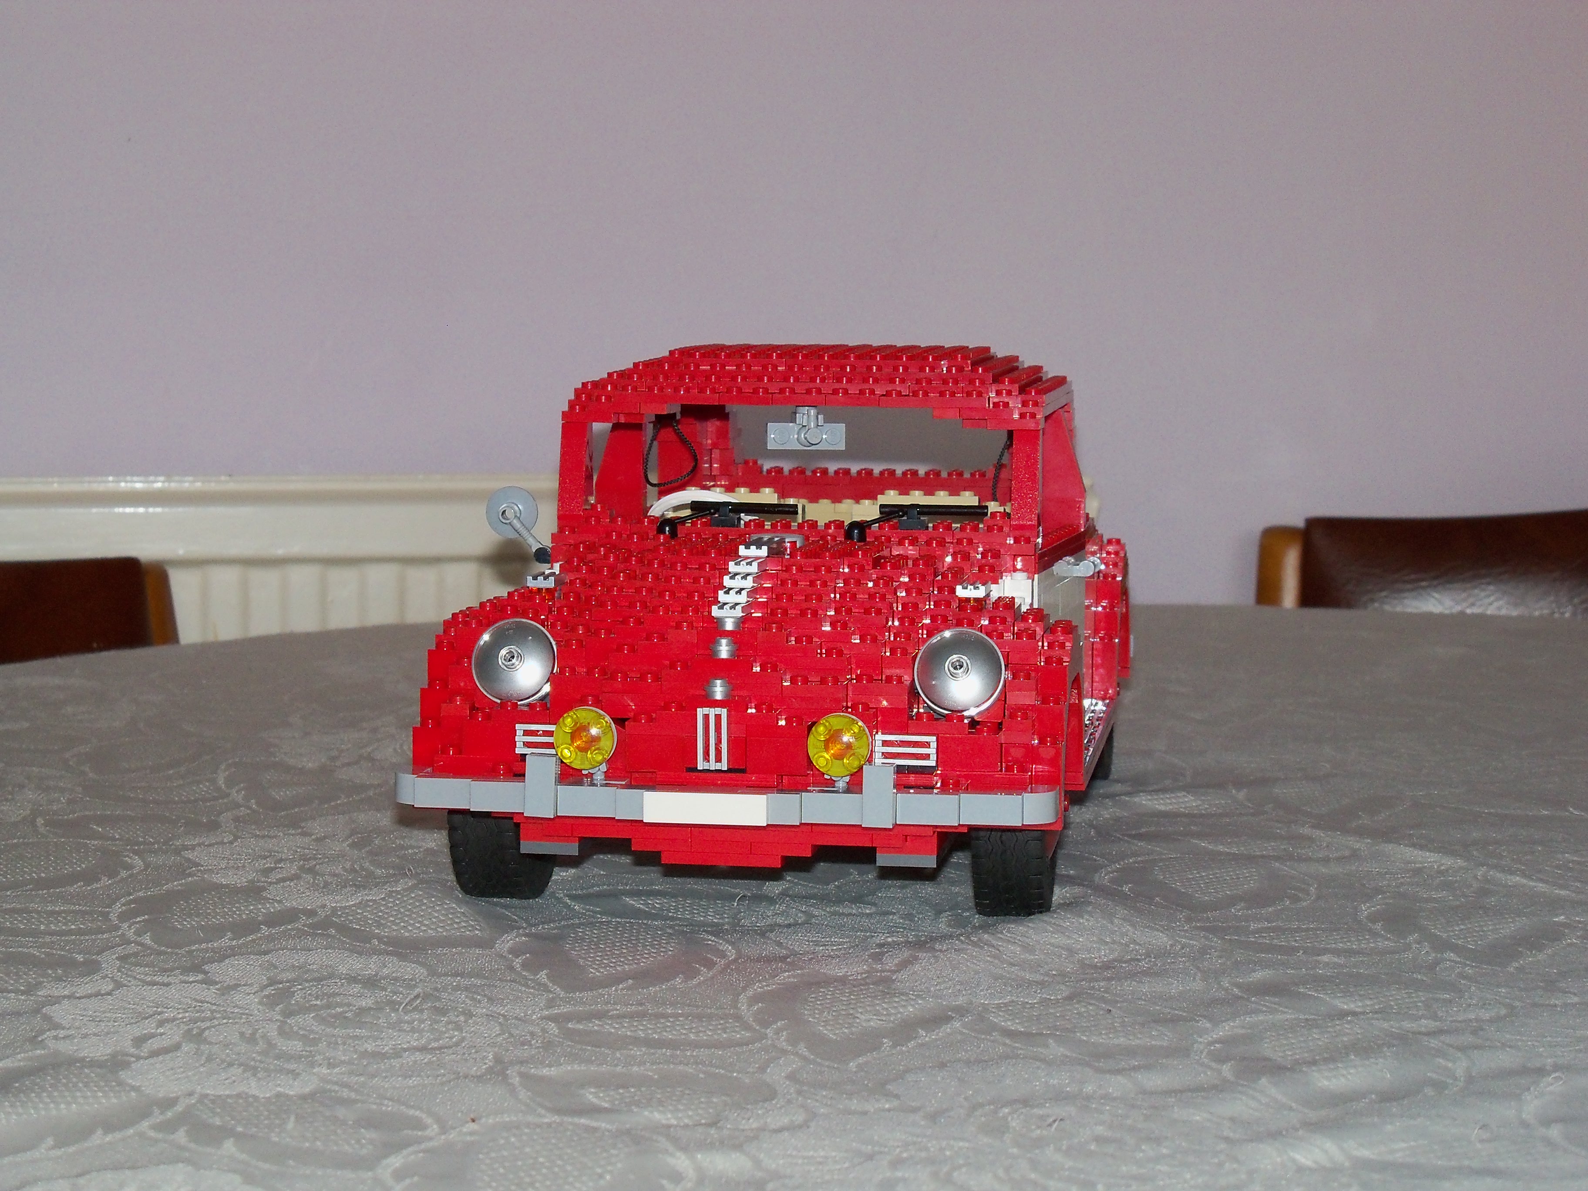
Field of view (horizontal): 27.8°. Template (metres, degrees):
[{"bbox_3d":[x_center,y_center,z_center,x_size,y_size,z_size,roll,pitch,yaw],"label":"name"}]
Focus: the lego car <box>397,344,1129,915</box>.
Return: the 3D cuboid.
[{"bbox_3d":[0.011,-0.003,1.022,0.181,0.155,0.427,1,5,9],"label":"lego car"}]

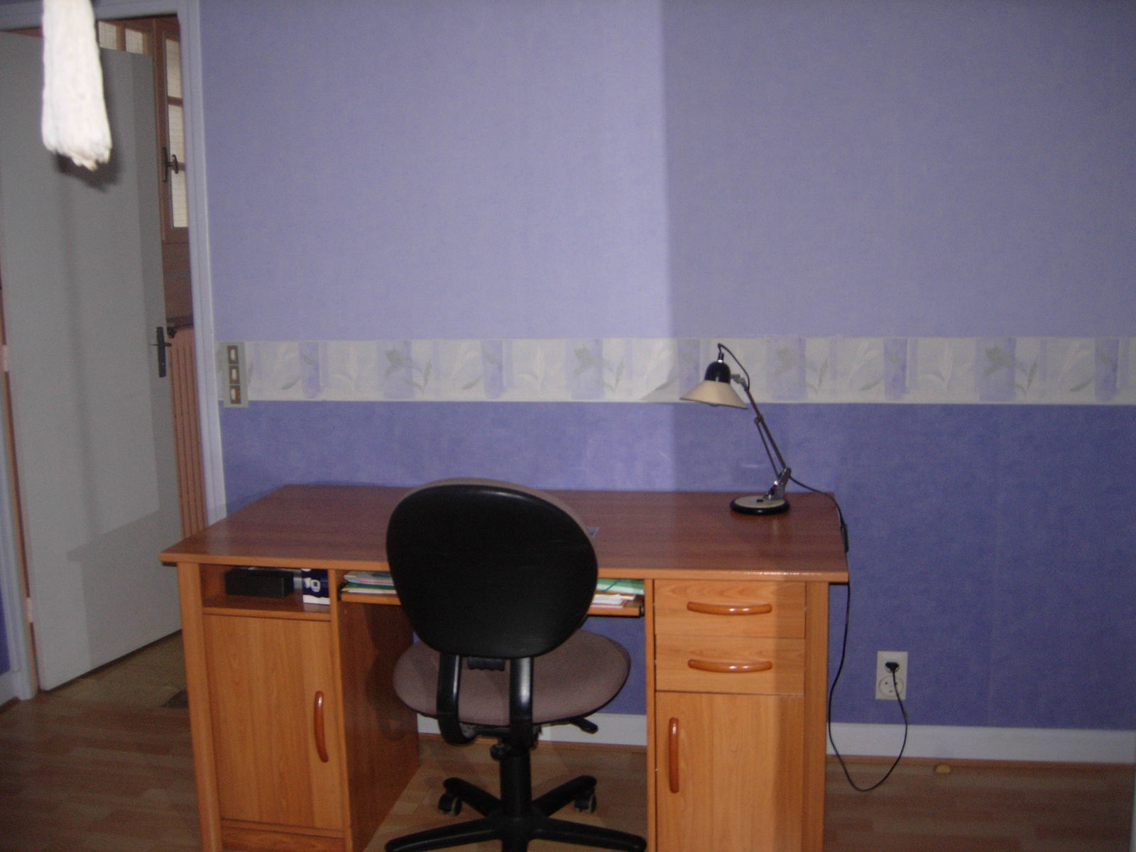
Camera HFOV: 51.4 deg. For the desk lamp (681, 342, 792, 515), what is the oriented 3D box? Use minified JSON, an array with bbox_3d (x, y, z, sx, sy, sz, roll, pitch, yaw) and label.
[{"bbox_3d":[0.427,0.004,2.916,0.330,0.424,0.167,-7,11,-30],"label":"desk lamp"}]

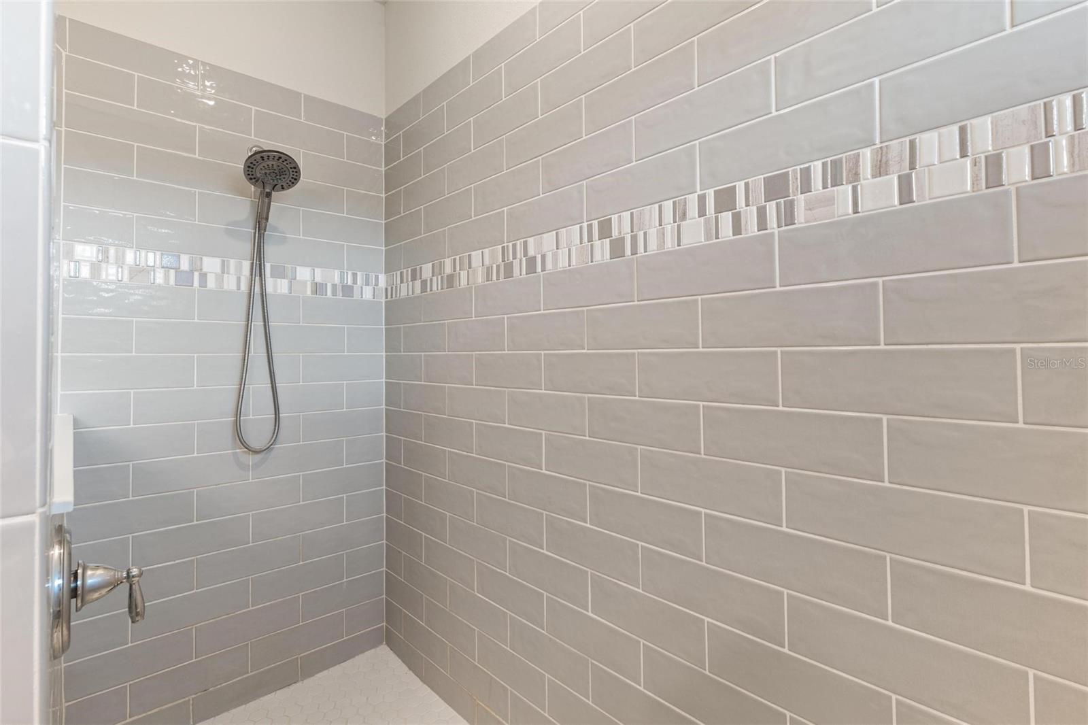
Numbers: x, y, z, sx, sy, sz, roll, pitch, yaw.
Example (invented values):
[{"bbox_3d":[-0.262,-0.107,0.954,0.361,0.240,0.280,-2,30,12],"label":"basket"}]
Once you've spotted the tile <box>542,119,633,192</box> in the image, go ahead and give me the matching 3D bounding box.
[{"bbox_3d":[0.099,-0.498,1.191,0.009,0.101,0.299,0,0,-45],"label":"tile"}]

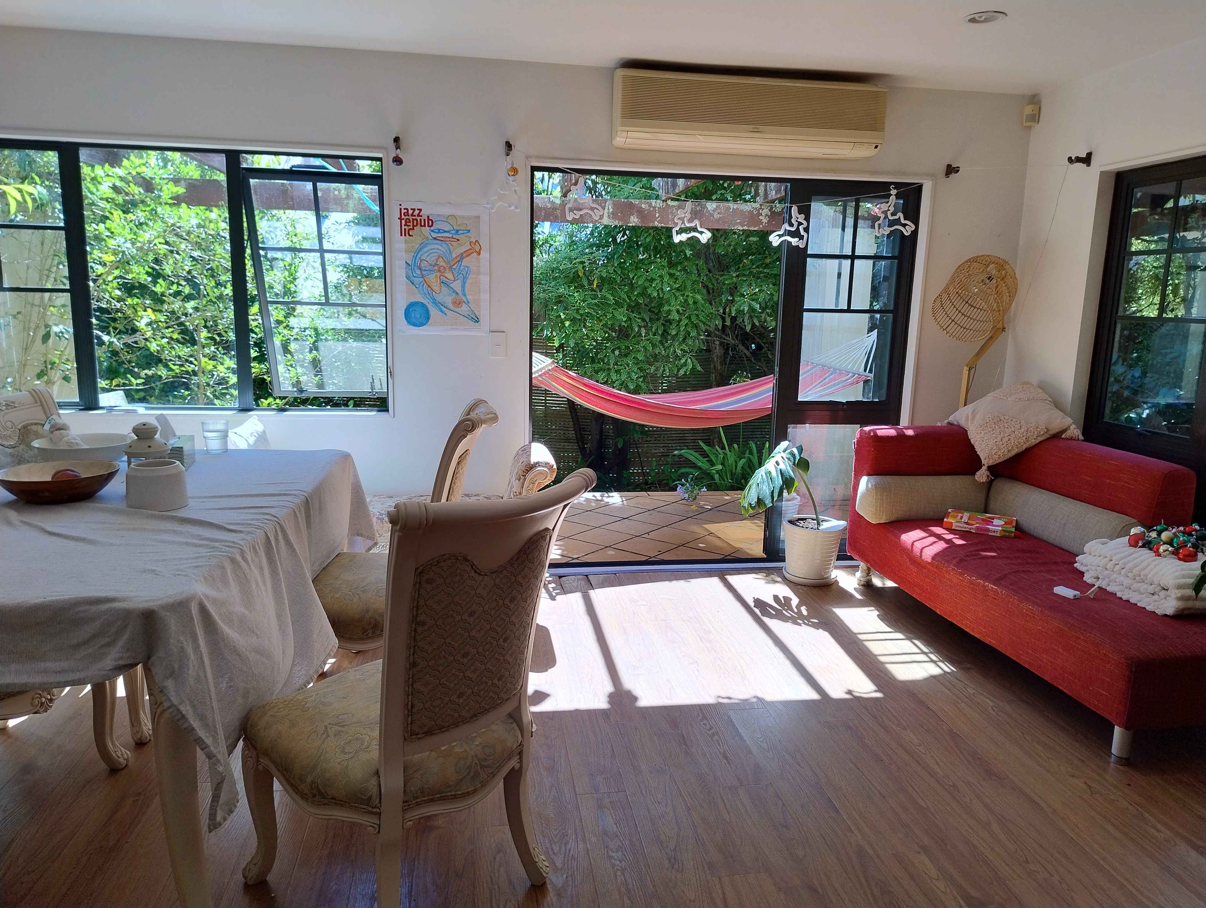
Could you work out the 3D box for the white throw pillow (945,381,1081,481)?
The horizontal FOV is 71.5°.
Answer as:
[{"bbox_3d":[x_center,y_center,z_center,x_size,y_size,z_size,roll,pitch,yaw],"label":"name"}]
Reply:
[{"bbox_3d":[1.928,-0.147,3.974,0.450,0.150,0.450,-27,30,4],"label":"white throw pillow"}]

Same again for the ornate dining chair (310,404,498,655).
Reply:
[{"bbox_3d":[-0.638,0.349,2.707,0.630,1.020,0.520,0,11,-6],"label":"ornate dining chair"}]

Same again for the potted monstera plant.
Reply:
[{"bbox_3d":[0.934,0.275,4.131,0.565,0.710,0.350,0,11,-9],"label":"potted monstera plant"}]

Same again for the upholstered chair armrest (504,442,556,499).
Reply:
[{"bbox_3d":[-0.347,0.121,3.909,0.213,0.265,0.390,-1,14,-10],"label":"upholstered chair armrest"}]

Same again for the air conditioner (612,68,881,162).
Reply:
[{"bbox_3d":[0.672,-1.553,3.850,1.230,0.290,0.200,0,11,-9],"label":"air conditioner"}]

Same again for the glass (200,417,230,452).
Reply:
[{"bbox_3d":[-1.421,-0.064,3.084,0.100,0.112,0.100,0,11,-9],"label":"glass"}]

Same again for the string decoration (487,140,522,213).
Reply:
[{"bbox_3d":[-0.446,-1.248,3.761,0.151,0.304,0.060,0,11,-9],"label":"string decoration"}]

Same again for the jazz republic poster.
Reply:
[{"bbox_3d":[-0.735,-0.849,3.856,0.420,0.597,0.012,0,11,-9],"label":"jazz republic poster"}]

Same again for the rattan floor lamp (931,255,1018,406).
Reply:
[{"bbox_3d":[1.792,-0.174,4.192,0.460,1.612,0.360,-8,14,-41],"label":"rattan floor lamp"}]

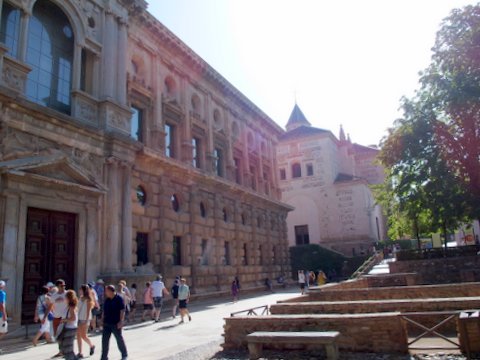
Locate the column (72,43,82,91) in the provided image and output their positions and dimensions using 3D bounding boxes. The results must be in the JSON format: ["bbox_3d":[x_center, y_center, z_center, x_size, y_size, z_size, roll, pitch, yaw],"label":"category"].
[{"bbox_3d":[-8.400,-5.908,20.140,0.420,2.770,0.420,-10,-15,24],"label":"column"}]

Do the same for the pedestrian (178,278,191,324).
[{"bbox_3d":[-2.206,4.746,15.328,0.500,1.666,0.520,-14,-17,34],"label":"pedestrian"}]

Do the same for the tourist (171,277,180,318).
[{"bbox_3d":[-2.770,5.057,16.748,0.520,1.710,0.420,-10,-15,24],"label":"tourist"}]

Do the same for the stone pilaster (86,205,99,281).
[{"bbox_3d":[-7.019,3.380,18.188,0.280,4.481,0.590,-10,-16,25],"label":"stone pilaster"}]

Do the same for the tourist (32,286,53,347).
[{"bbox_3d":[-5.736,3.912,11.456,0.650,1.721,0.520,7,-17,-37],"label":"tourist"}]

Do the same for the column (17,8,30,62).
[{"bbox_3d":[-10.021,-6.687,18.106,0.440,2.754,0.440,-10,-15,25],"label":"column"}]

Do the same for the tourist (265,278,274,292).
[{"bbox_3d":[2.576,9.380,34.534,0.800,1.155,0.520,-10,-15,24],"label":"tourist"}]

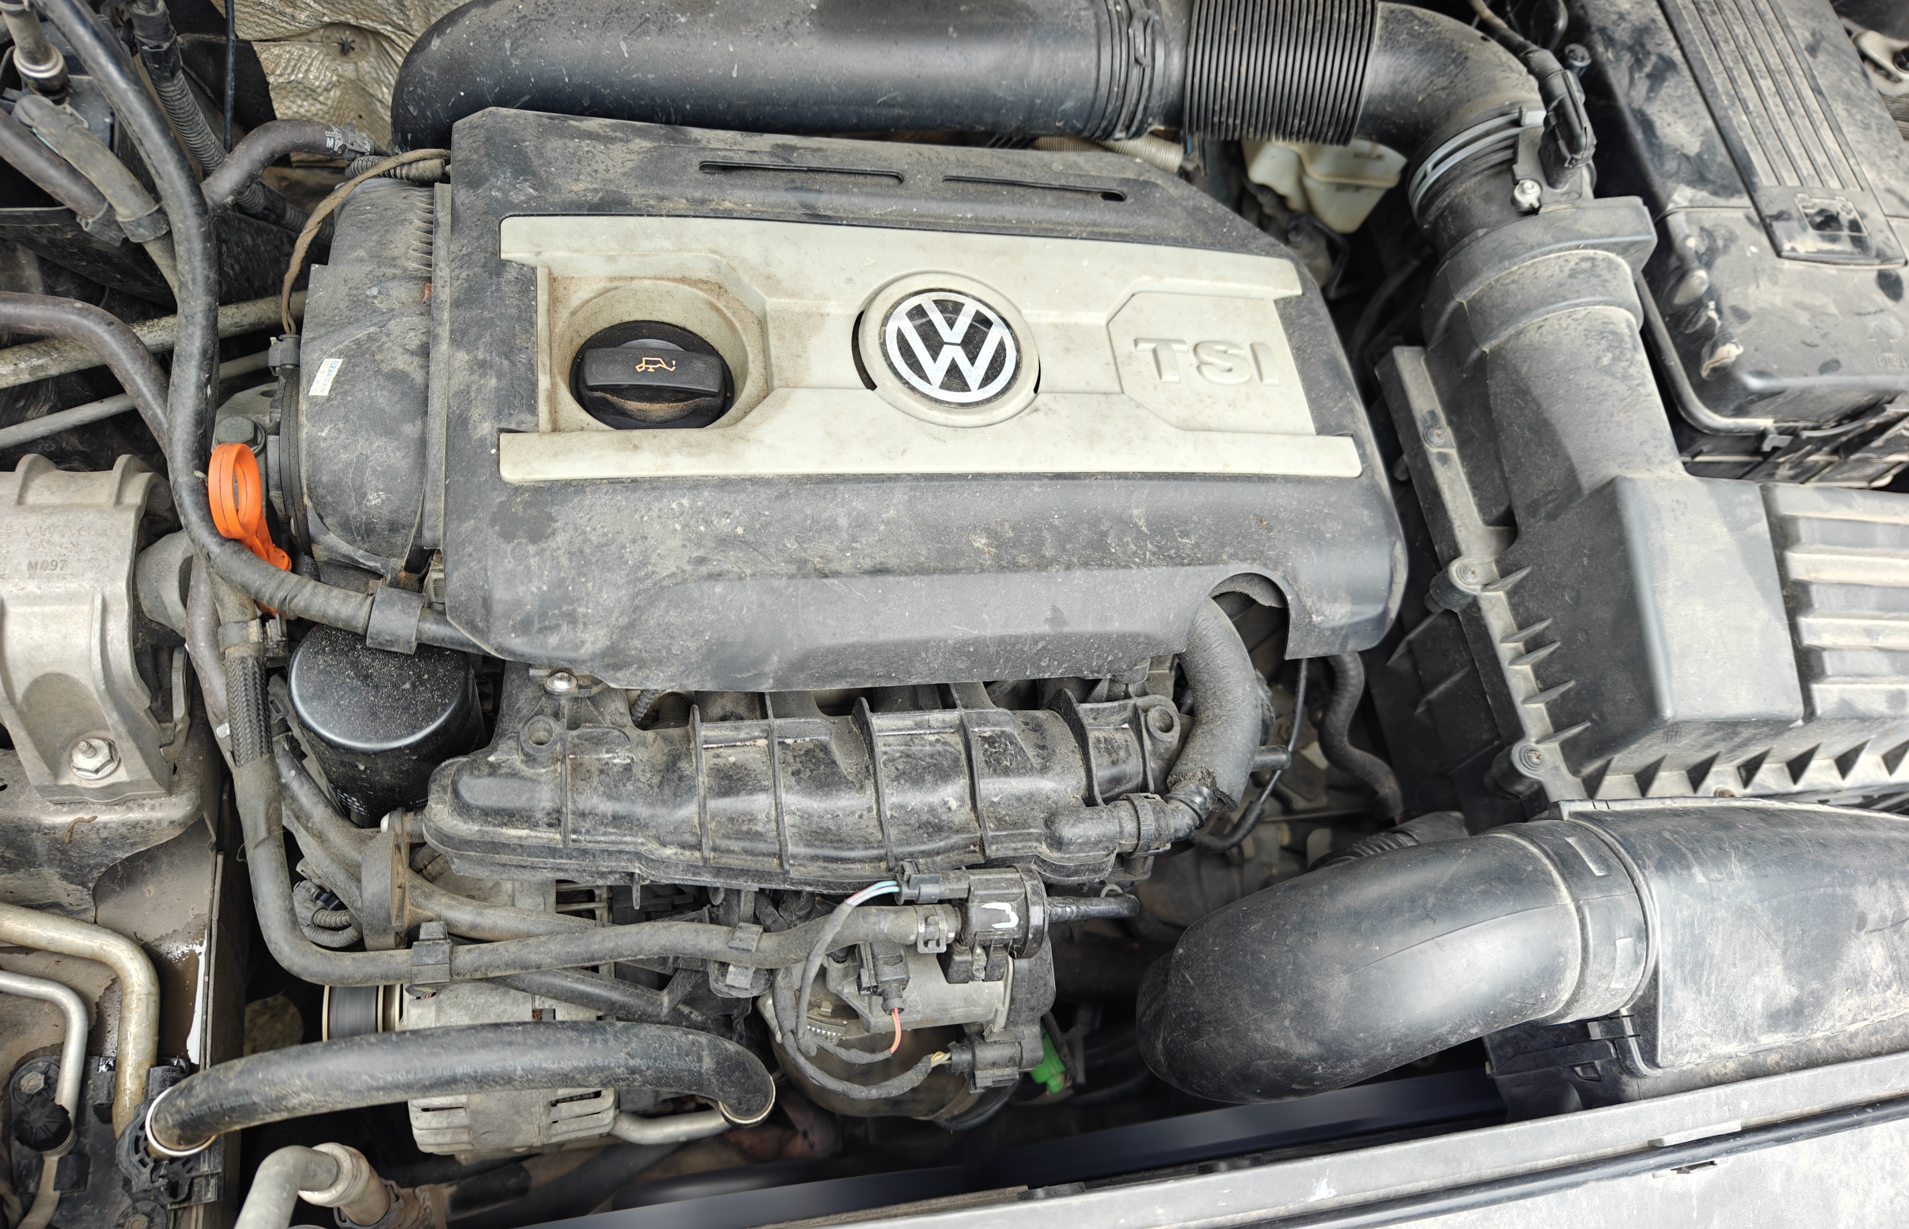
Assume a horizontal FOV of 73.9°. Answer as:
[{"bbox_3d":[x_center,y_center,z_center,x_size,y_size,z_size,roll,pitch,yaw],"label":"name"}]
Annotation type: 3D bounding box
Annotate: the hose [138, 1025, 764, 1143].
[{"bbox_3d":[-0.194,0.193,0.521,0.247,0.058,0.041,3,64,-15],"label":"hose"}]

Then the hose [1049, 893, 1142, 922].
[{"bbox_3d":[0.065,0.141,0.609,0.053,0.015,0.012,1,65,-16],"label":"hose"}]

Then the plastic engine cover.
[{"bbox_3d":[-0.025,-0.098,0.594,0.500,0.098,0.263,-1,65,-17],"label":"plastic engine cover"}]

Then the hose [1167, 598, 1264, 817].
[{"bbox_3d":[0.123,0.042,0.602,0.035,0.074,0.101,-1,65,-17],"label":"hose"}]

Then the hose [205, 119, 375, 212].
[{"bbox_3d":[-0.323,-0.220,0.617,0.089,0.038,0.026,-17,71,-23],"label":"hose"}]

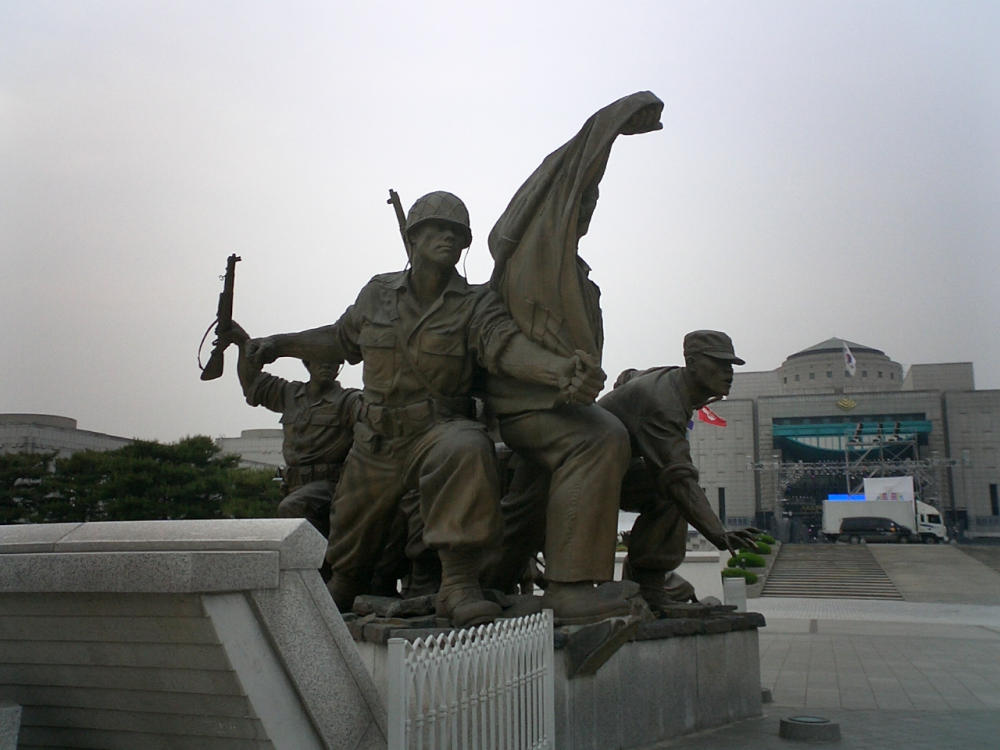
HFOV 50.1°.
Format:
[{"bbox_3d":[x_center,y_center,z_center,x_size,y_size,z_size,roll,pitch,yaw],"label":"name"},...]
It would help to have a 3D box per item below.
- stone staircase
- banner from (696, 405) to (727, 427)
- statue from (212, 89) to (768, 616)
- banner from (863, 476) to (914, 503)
[{"bbox_3d":[17.901,10.375,58.631,5.530,2.670,32.400,-3,-10,16],"label":"stone staircase"},{"bbox_3d":[9.940,1.824,50.000,1.500,1.150,0.350,-2,-10,14],"label":"banner"},{"bbox_3d":[-0.500,0.032,10.752,5.600,4.700,3.400,-5,-11,28],"label":"statue"},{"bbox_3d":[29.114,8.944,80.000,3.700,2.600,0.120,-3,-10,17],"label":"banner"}]

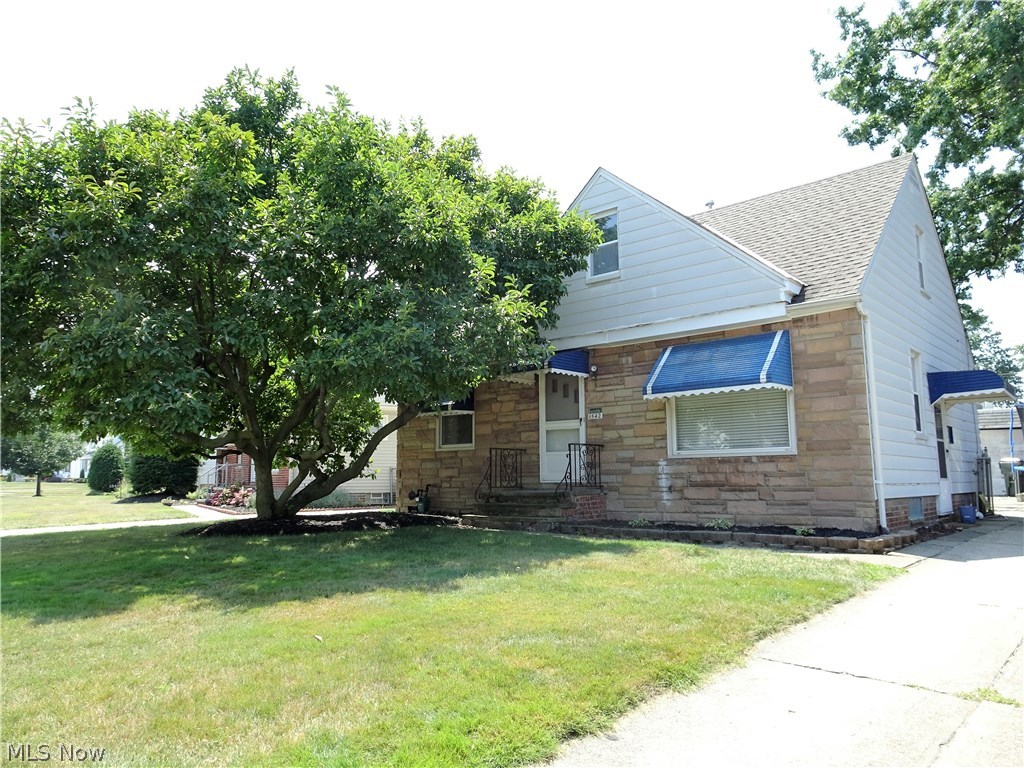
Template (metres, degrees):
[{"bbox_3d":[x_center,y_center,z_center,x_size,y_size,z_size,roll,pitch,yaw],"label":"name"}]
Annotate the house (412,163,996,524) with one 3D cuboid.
[{"bbox_3d":[3.903,-0.549,15.956,10.088,6.674,8.827,-7,-10,41],"label":"house"}]

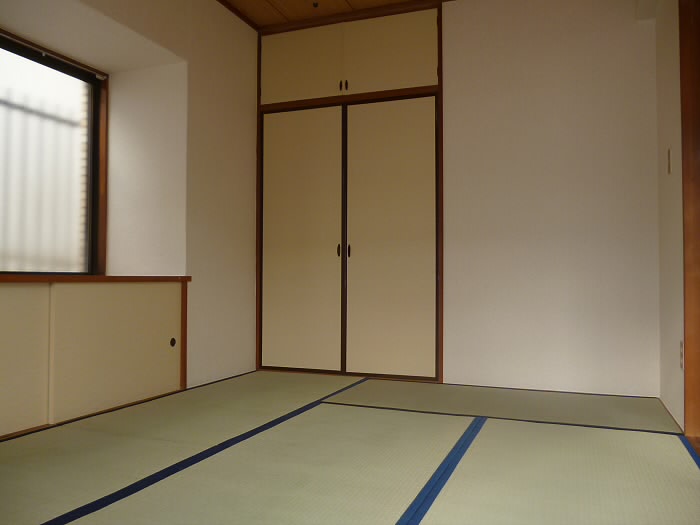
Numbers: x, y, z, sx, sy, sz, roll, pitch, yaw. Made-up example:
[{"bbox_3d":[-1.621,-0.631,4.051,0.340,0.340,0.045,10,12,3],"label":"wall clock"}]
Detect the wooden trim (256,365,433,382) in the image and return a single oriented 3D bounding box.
[{"bbox_3d":[-0.036,0.737,3.738,1.257,0.040,0.035,0,-2,21],"label":"wooden trim"}]

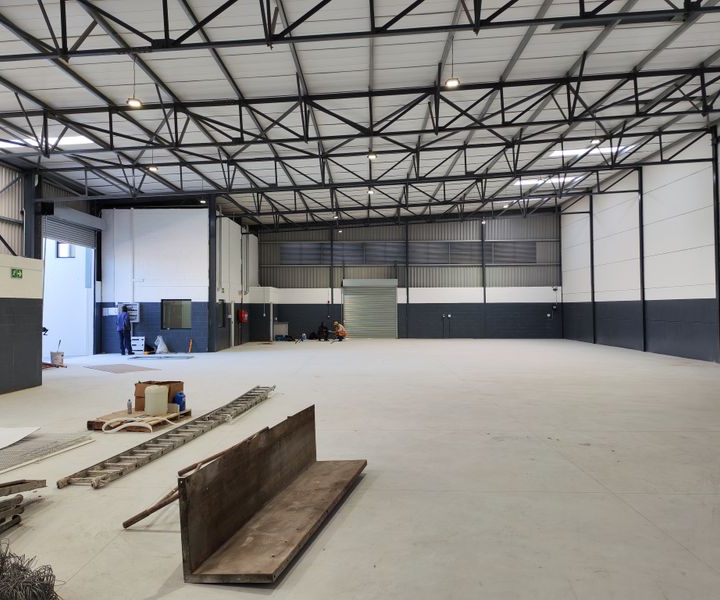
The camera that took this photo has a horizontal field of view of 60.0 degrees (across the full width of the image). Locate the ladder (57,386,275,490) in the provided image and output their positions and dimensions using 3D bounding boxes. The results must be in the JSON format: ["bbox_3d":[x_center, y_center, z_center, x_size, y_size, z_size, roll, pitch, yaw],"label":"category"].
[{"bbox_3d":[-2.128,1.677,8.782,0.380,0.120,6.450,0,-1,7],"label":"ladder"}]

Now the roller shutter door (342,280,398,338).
[{"bbox_3d":[0.541,0.455,32.517,2.860,3.100,0.350,0,-1,0],"label":"roller shutter door"}]

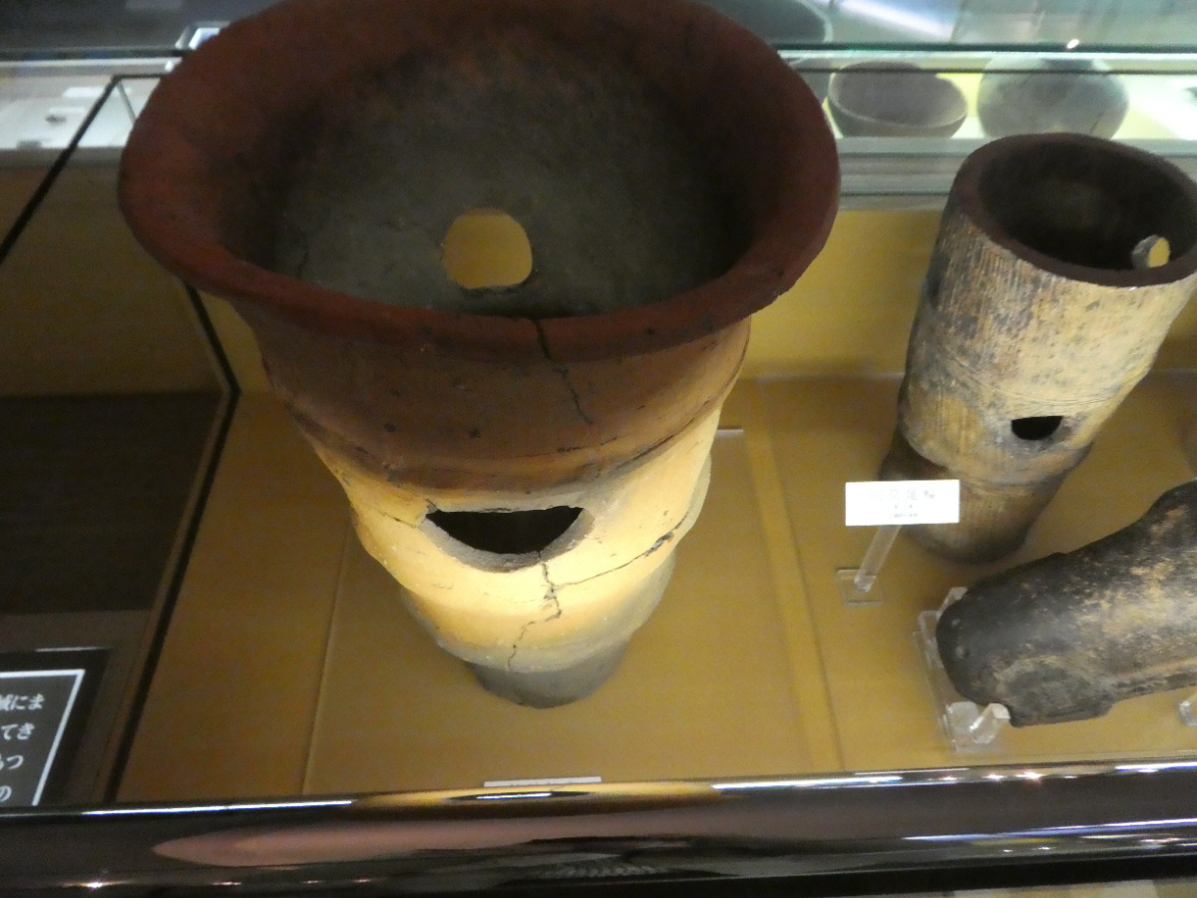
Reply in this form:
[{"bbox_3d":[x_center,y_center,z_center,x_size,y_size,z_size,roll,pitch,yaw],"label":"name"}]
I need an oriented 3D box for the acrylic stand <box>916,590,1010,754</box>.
[{"bbox_3d":[0.348,0.204,0.782,0.048,0.054,0.143,-1,52,-2],"label":"acrylic stand"}]

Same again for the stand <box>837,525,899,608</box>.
[{"bbox_3d":[0.274,0.105,0.815,0.042,0.121,0.043,-1,52,-2],"label":"stand"}]

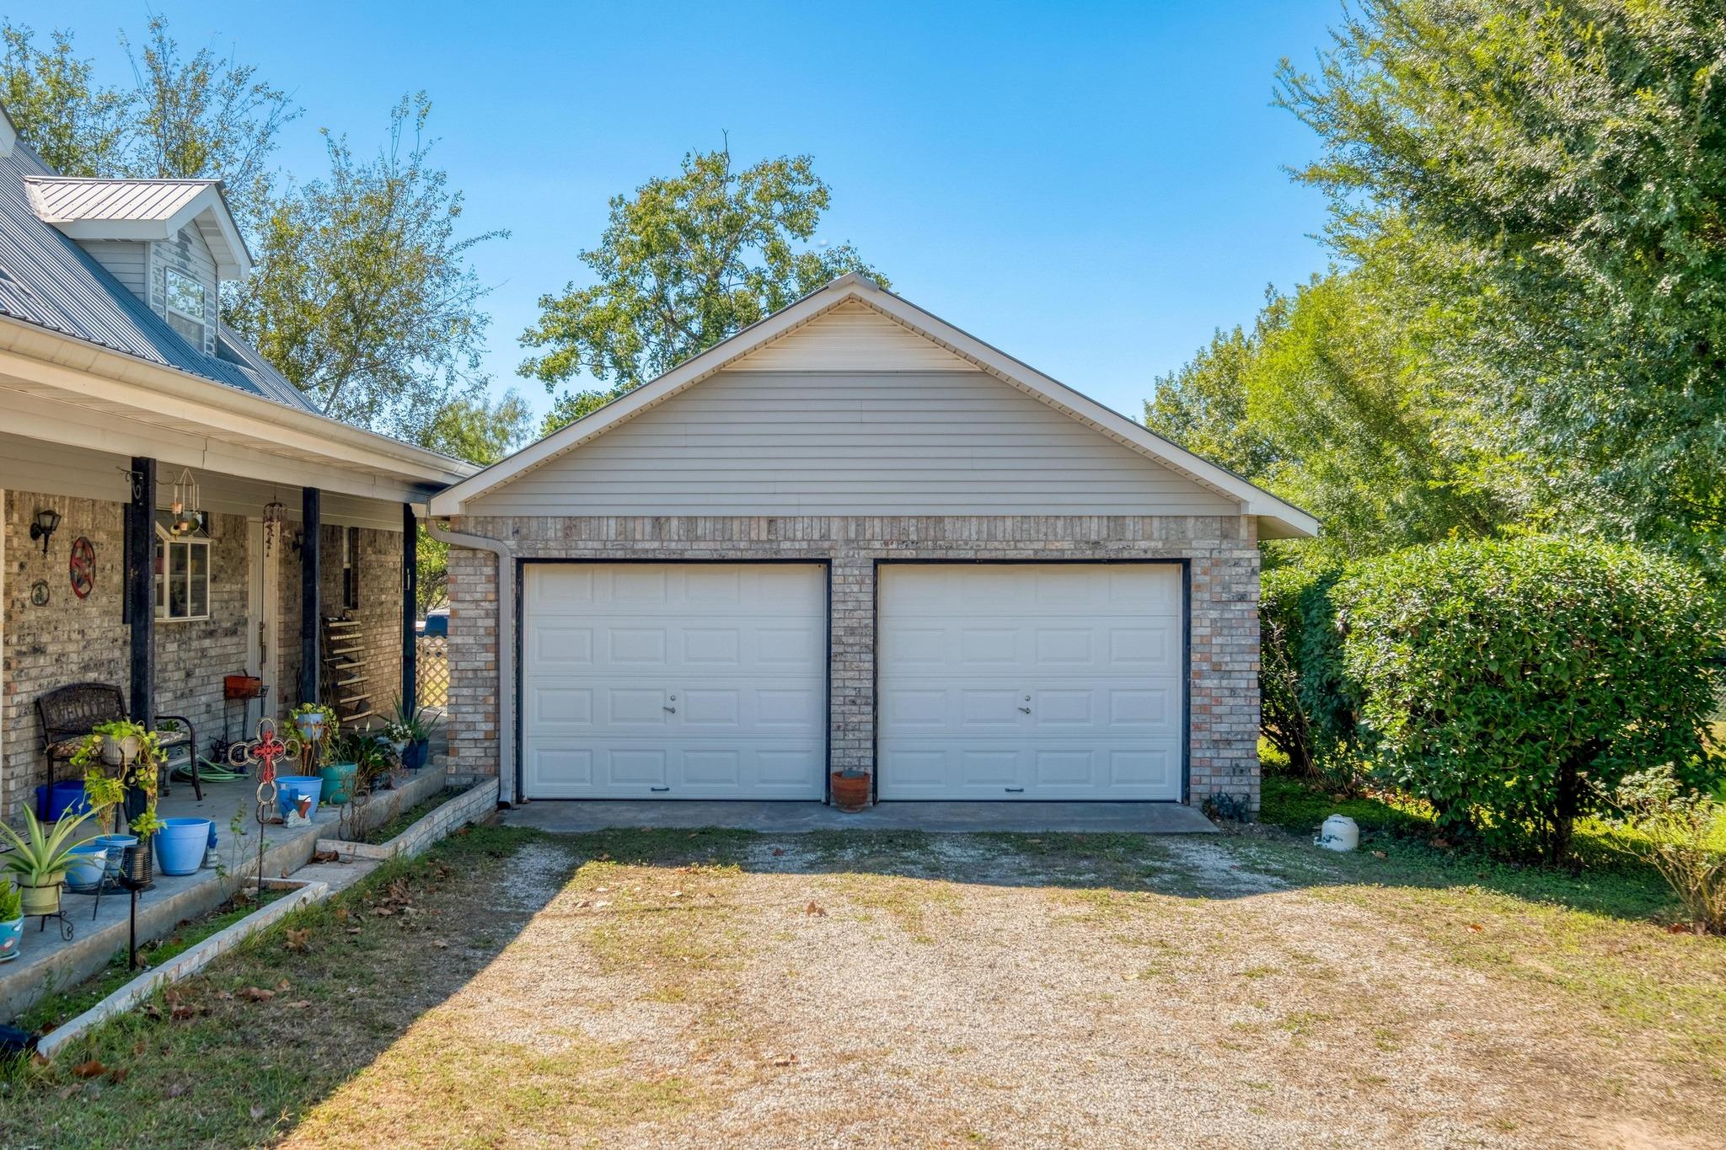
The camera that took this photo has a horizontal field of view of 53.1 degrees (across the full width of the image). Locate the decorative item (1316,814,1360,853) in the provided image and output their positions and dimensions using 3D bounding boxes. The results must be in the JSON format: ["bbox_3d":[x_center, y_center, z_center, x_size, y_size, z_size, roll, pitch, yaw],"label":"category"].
[{"bbox_3d":[3.710,2.020,13.500,0.350,0.290,0.300,0,0,-1],"label":"decorative item"}]

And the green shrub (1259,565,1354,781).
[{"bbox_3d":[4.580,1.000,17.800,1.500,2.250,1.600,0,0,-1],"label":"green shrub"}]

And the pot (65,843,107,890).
[{"bbox_3d":[-3.940,1.488,8.750,0.225,0.200,0.225,0,0,-1],"label":"pot"}]

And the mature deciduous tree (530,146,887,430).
[{"bbox_3d":[-2.700,-2.540,29.000,6.200,9.400,6.000,0,0,-1],"label":"mature deciduous tree"}]

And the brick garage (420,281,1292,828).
[{"bbox_3d":[0.060,-0.245,18.600,7.600,4.660,7.800,0,0,-1],"label":"brick garage"}]

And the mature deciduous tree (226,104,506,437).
[{"bbox_3d":[-7.500,-2.570,26.500,4.800,9.400,4.700,0,0,-1],"label":"mature deciduous tree"}]

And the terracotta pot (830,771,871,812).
[{"bbox_3d":[-0.110,1.872,14.900,0.330,0.320,0.330,0,0,-1],"label":"terracotta pot"}]

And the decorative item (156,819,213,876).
[{"bbox_3d":[-3.867,1.554,9.820,0.330,0.295,0.330,0,0,-1],"label":"decorative item"}]

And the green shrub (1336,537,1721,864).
[{"bbox_3d":[5.050,0.957,13.100,2.850,2.420,2.600,0,0,-1],"label":"green shrub"}]

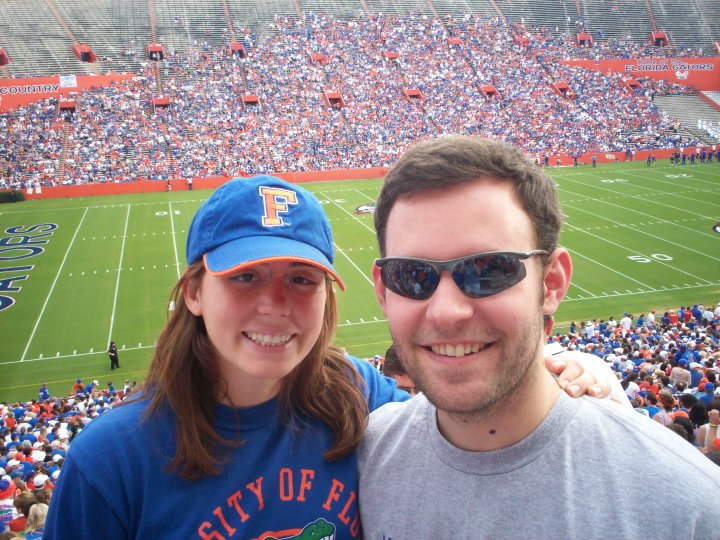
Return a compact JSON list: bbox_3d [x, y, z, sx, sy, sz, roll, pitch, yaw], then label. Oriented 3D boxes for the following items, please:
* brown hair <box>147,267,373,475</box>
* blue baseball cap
[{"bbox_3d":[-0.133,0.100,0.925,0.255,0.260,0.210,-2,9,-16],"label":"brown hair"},{"bbox_3d":[-0.107,-0.043,0.877,0.175,0.144,0.260,6,-4,-21],"label":"blue baseball cap"}]

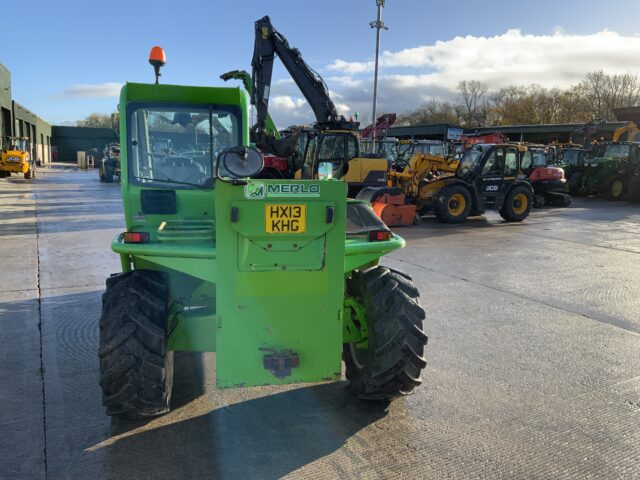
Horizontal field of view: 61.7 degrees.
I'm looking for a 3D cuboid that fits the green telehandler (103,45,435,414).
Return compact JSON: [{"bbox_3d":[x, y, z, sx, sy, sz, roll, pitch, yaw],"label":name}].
[{"bbox_3d":[-0.747,-0.362,5.657,2.256,2.750,4.700,0,9,-13],"label":"green telehandler"}]

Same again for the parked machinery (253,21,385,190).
[{"bbox_3d":[0.010,-4.235,18.755,5.500,6.550,2.550,-4,10,-32],"label":"parked machinery"}]

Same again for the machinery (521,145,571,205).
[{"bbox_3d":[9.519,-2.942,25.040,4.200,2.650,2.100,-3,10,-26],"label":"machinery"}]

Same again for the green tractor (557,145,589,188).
[{"bbox_3d":[15.448,-4.105,32.689,4.600,3.000,2.400,-3,10,-30],"label":"green tractor"}]

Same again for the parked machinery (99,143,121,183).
[{"bbox_3d":[-13.760,-5.457,37.412,2.200,2.650,4.300,0,9,-10],"label":"parked machinery"}]

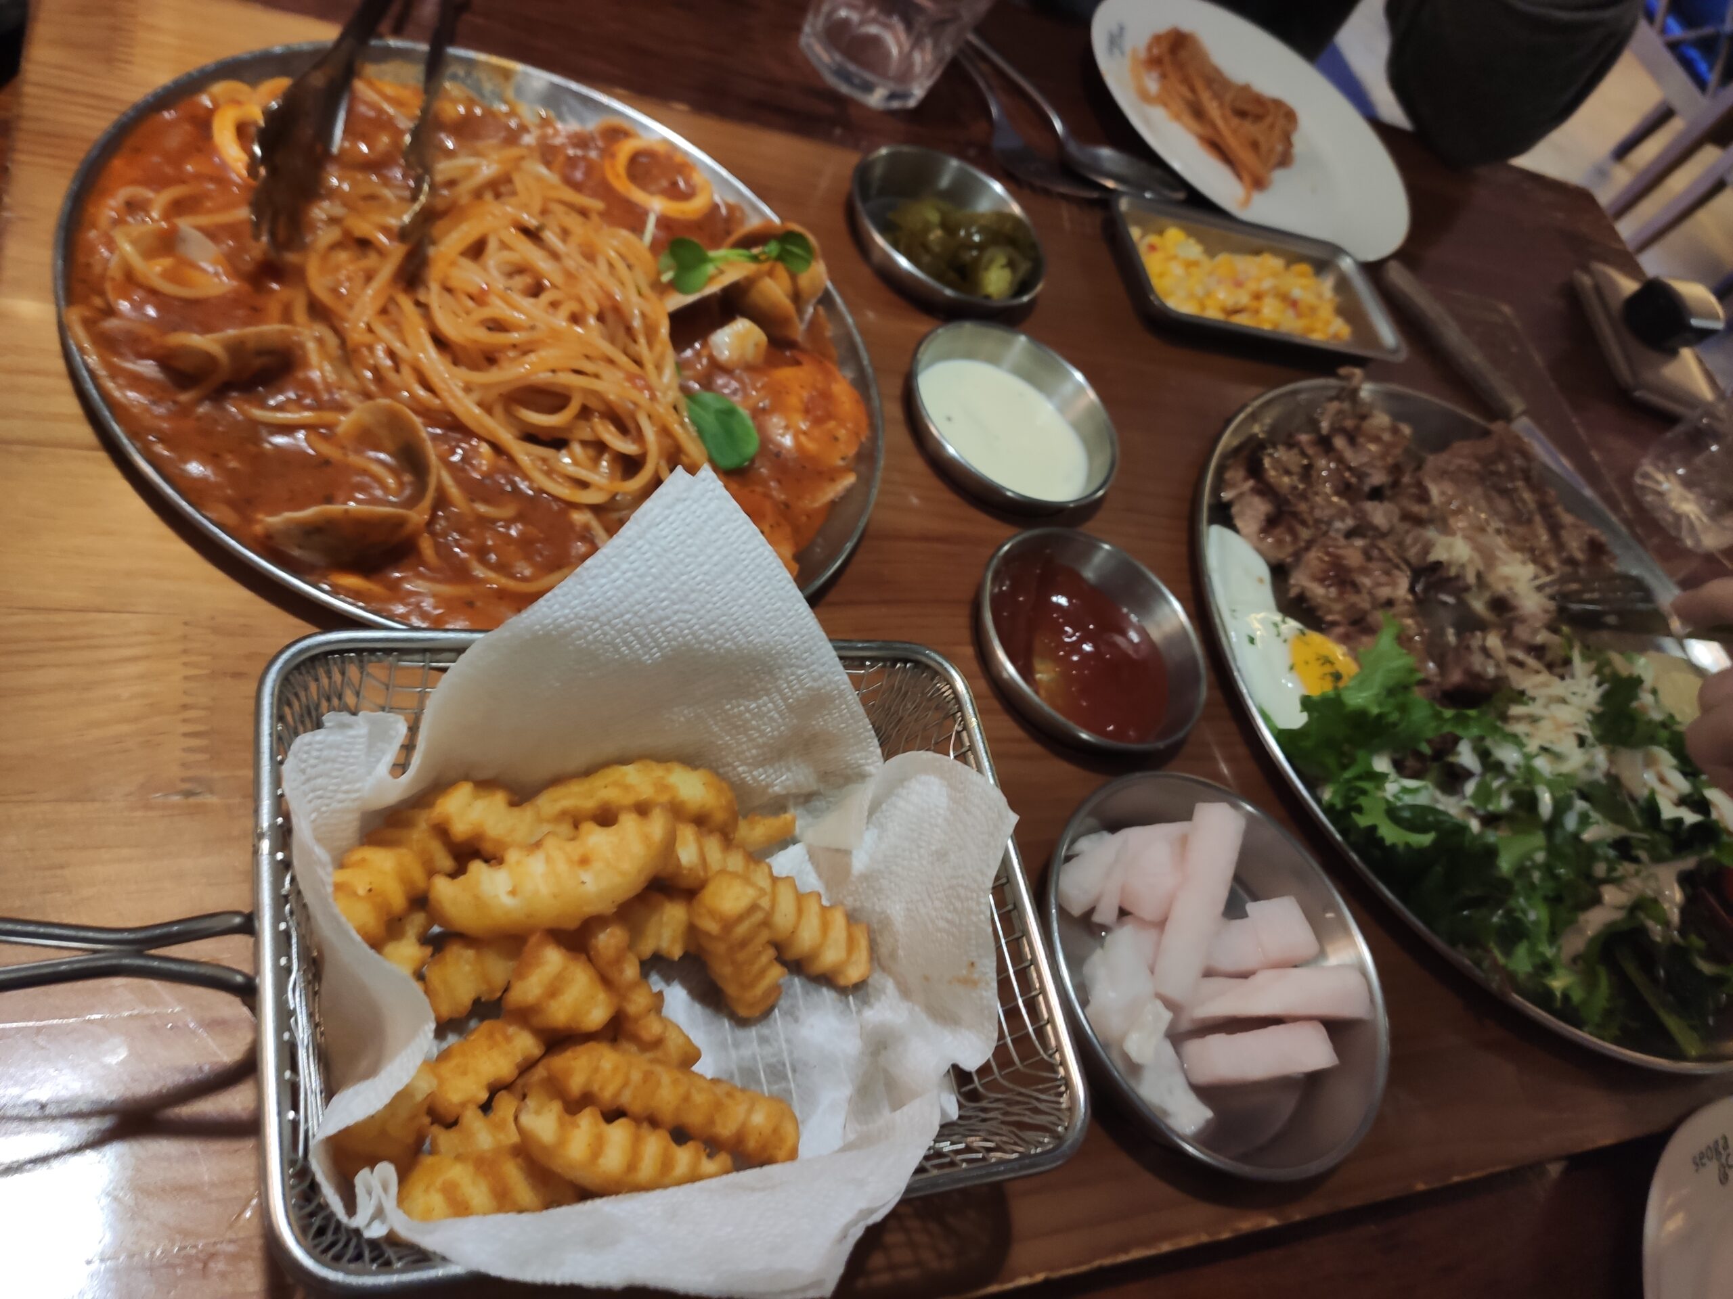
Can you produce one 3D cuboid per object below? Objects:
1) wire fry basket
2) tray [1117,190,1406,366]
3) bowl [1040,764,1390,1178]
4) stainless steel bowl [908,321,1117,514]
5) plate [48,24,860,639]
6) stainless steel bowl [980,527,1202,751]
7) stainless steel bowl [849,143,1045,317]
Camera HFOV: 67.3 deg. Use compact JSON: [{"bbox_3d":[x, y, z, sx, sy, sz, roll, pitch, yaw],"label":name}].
[{"bbox_3d":[-0.050,0.072,0.311,0.173,0.063,0.136,1,59,-28],"label":"wire fry basket"},{"bbox_3d":[0.185,-0.170,0.627,0.161,0.023,0.081,3,58,-27],"label":"tray"},{"bbox_3d":[0.095,0.099,0.389,0.117,0.037,0.117,14,54,-20],"label":"bowl"},{"bbox_3d":[0.050,-0.080,0.489,0.086,0.029,0.086,14,54,-20],"label":"stainless steel bowl"},{"bbox_3d":[-0.112,-0.096,0.413,0.243,0.028,0.243,39,49,0],"label":"plate"},{"bbox_3d":[0.071,0.003,0.445,0.086,0.029,0.086,14,54,-20],"label":"stainless steel bowl"},{"bbox_3d":[0.029,-0.164,0.533,0.086,0.029,0.086,14,54,-20],"label":"stainless steel bowl"}]

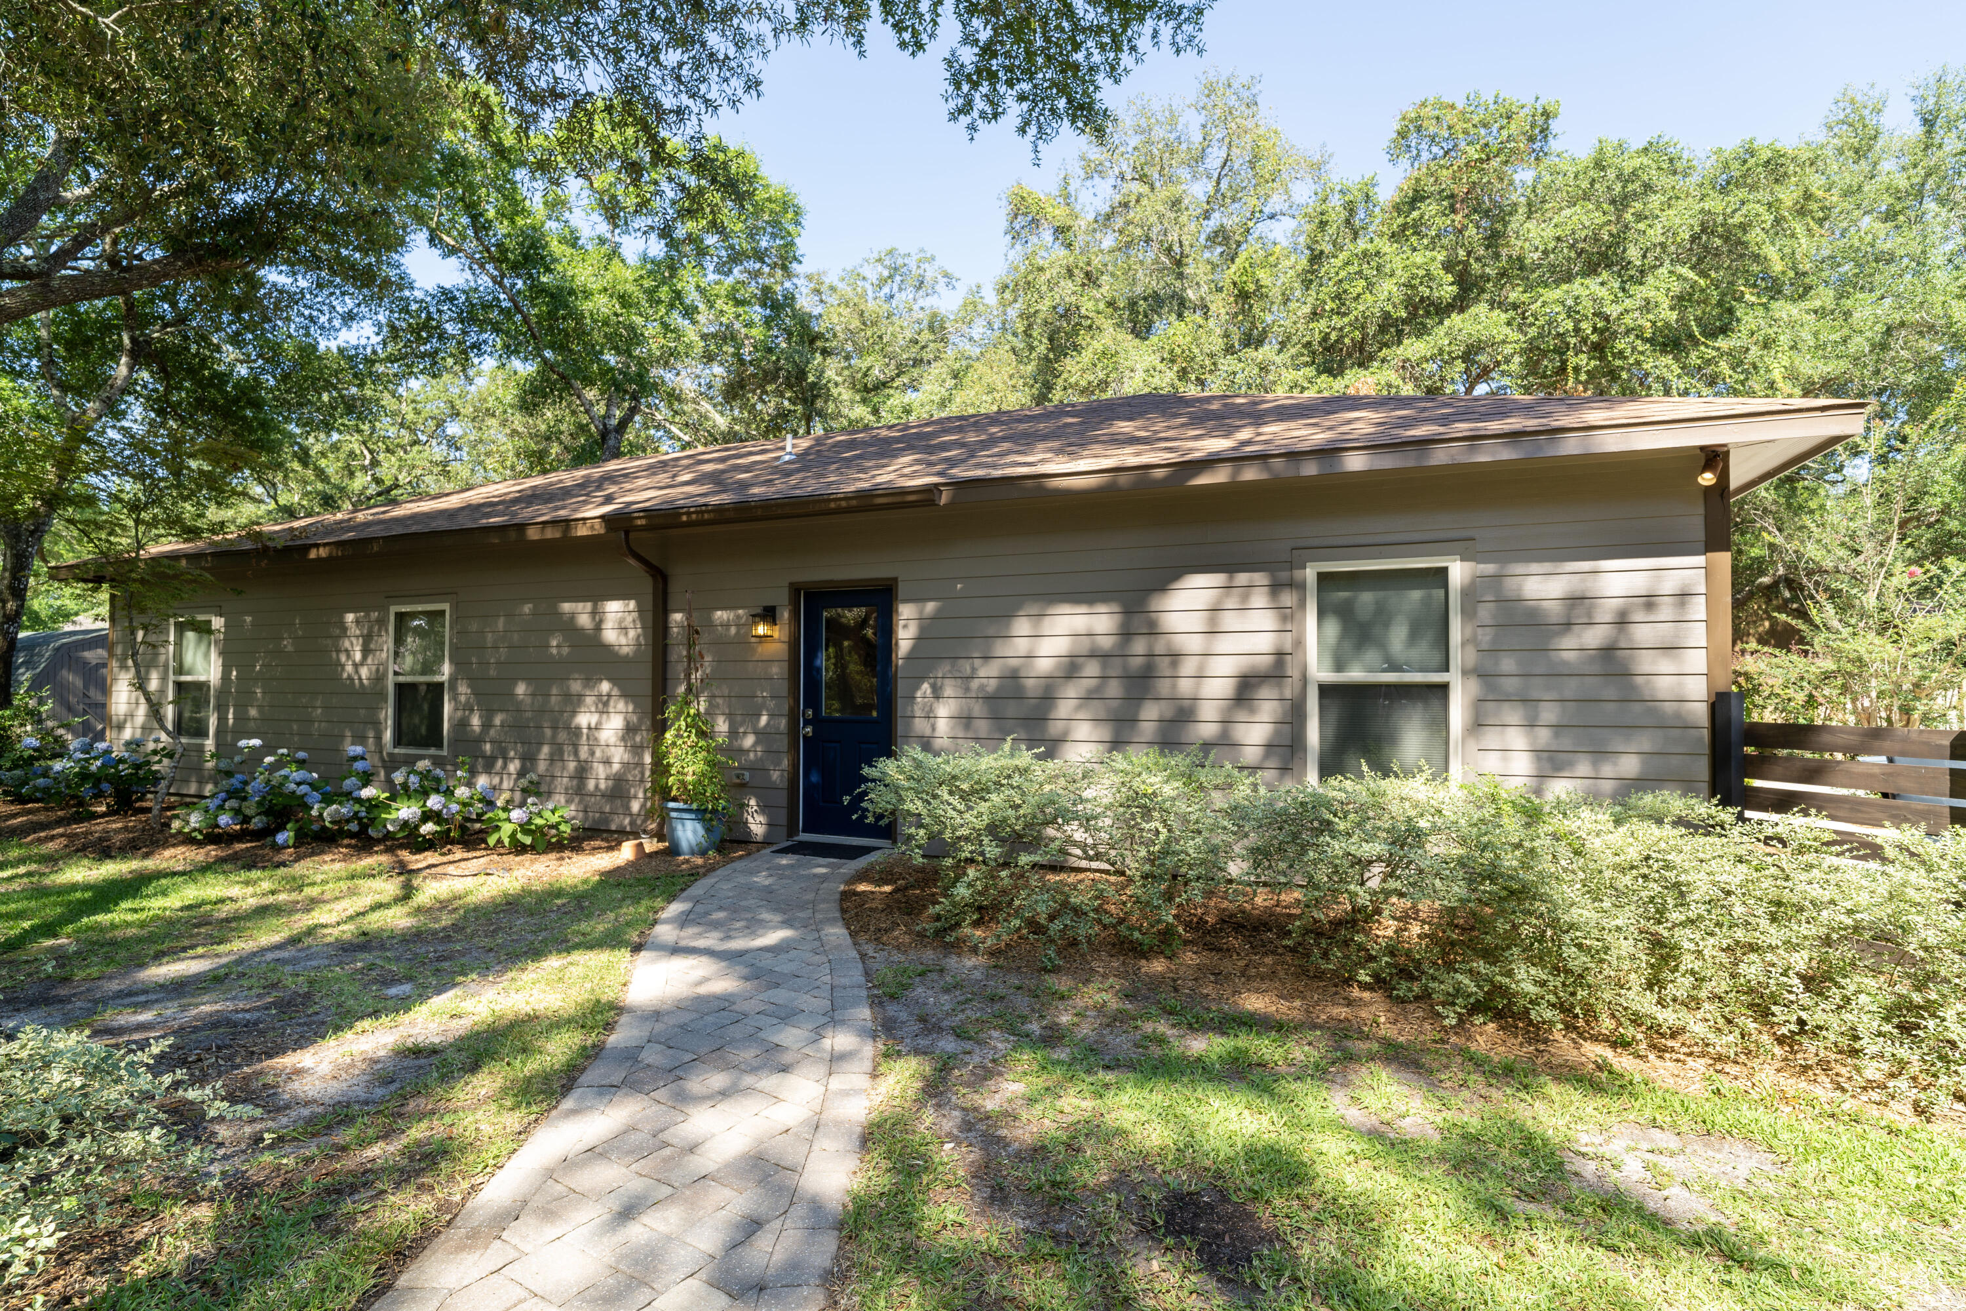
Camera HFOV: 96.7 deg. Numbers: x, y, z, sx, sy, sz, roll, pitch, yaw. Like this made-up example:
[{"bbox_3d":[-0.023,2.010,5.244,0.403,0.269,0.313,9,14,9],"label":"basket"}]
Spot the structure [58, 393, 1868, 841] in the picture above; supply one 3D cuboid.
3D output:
[{"bbox_3d":[-1.873,-0.644,11.792,17.270,4.810,9.000,-1,-2,22],"label":"structure"}]

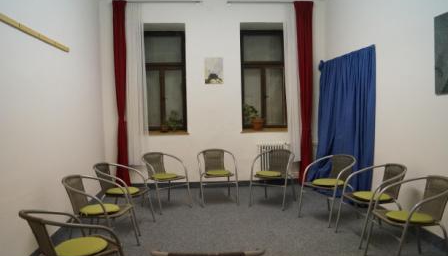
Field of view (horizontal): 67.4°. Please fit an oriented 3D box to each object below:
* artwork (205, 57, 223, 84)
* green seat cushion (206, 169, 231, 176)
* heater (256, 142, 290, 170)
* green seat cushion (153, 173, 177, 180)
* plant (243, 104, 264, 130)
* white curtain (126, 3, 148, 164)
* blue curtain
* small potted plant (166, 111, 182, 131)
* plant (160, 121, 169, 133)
[{"bbox_3d":[-0.164,-0.971,5.741,0.322,0.455,0.025,-2,4,-5],"label":"artwork"},{"bbox_3d":[-0.071,0.652,4.878,0.360,0.045,0.375,-1,4,-2],"label":"green seat cushion"},{"bbox_3d":[0.868,0.566,5.850,0.577,0.610,0.140,-2,4,-5],"label":"heater"},{"bbox_3d":[-0.831,0.680,4.706,0.360,0.045,0.375,-1,4,0],"label":"green seat cushion"},{"bbox_3d":[0.539,-0.205,6.140,0.388,0.479,0.360,-2,4,-5],"label":"plant"},{"bbox_3d":[-1.447,-0.719,5.551,0.390,2.681,0.120,-2,4,-5],"label":"white curtain"},{"bbox_3d":[1.760,-0.054,5.088,0.197,2.108,1.542,-2,4,-10],"label":"blue curtain"},{"bbox_3d":[-0.897,-0.122,6.123,0.303,0.368,0.270,-2,4,-5],"label":"small potted plant"},{"bbox_3d":[-1.058,-0.013,6.001,0.144,0.204,0.144,-2,4,-5],"label":"plant"}]

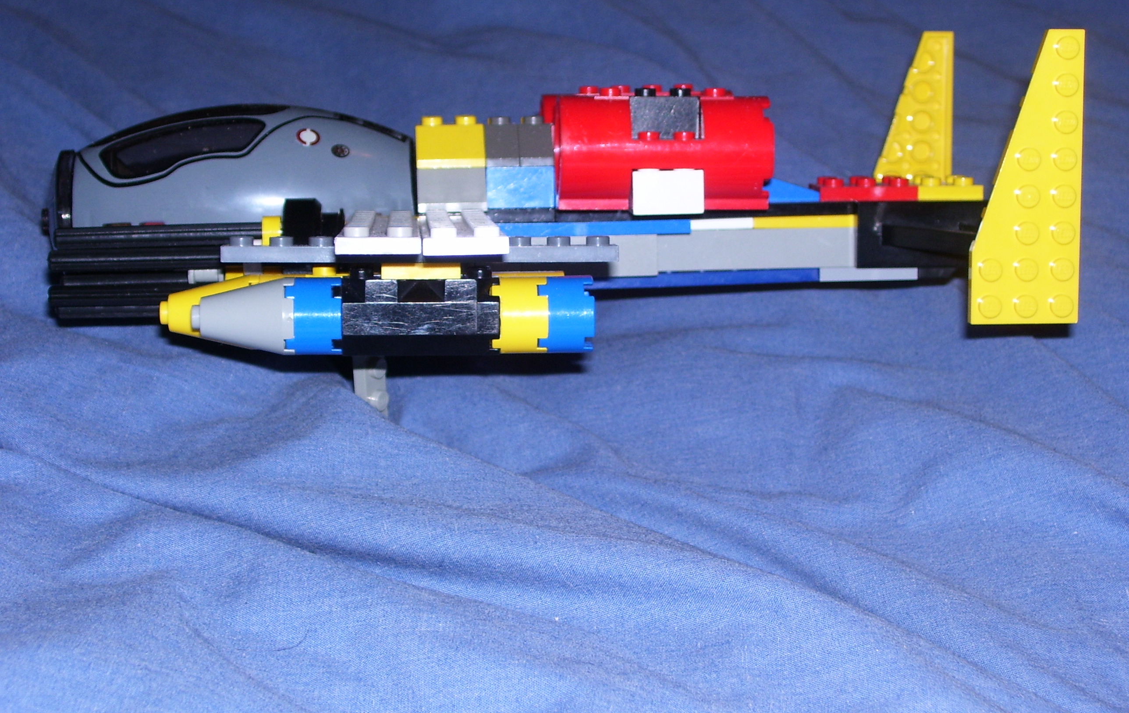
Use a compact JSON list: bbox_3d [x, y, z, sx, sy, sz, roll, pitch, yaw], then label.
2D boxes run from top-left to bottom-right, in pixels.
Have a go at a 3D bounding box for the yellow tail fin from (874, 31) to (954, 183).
[{"bbox_3d":[0.093,-0.056,0.622,0.024,0.064,0.005,0,6,-5],"label":"yellow tail fin"}]

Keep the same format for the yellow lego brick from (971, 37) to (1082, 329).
[{"bbox_3d":[0.101,-0.039,0.498,0.024,0.064,0.005,0,6,-4],"label":"yellow lego brick"}]

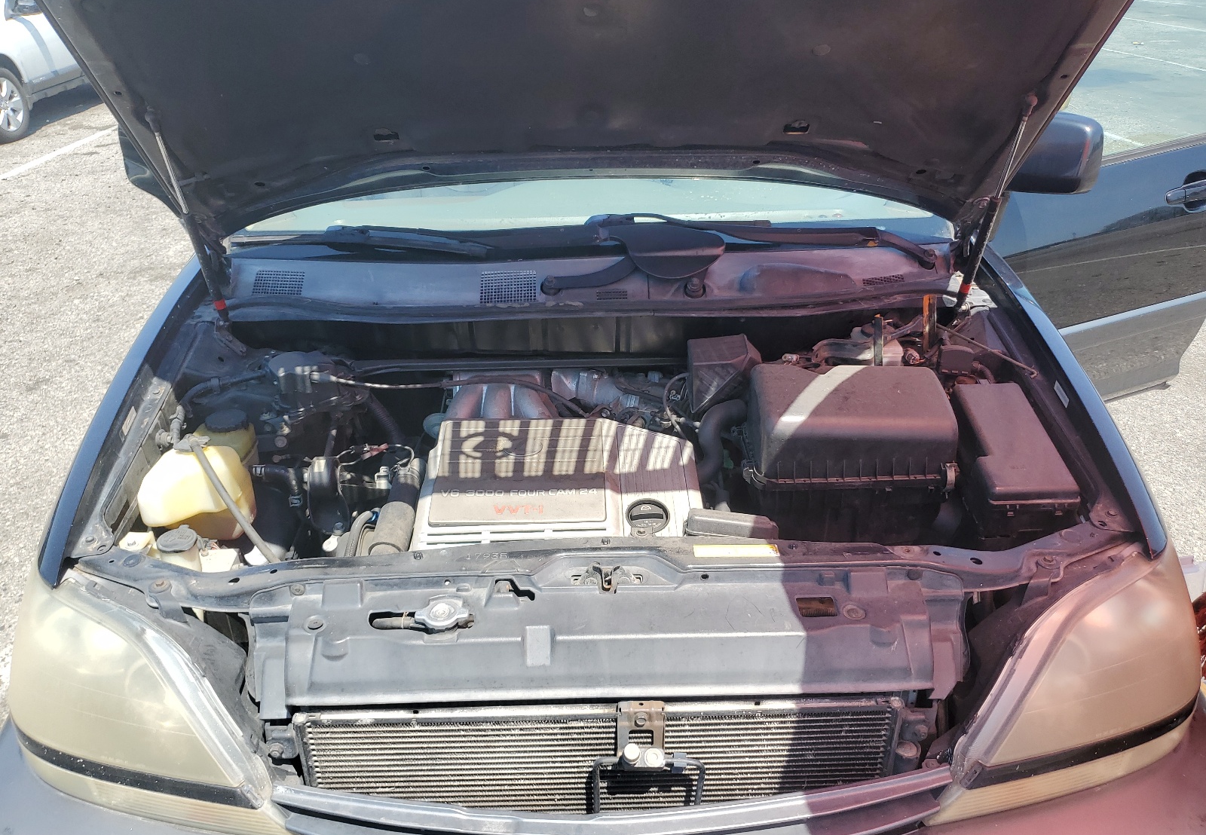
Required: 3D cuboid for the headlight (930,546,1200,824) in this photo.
[{"bbox_3d":[0.648,0.354,1.311,0.430,0.280,0.330,-7,28,-10],"label":"headlight"}]

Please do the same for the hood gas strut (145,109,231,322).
[{"bbox_3d":[-0.733,-0.342,1.615,0.025,0.438,0.025,0,46,-1],"label":"hood gas strut"}]

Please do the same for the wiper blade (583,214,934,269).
[{"bbox_3d":[0.325,-0.362,1.820,0.710,0.070,0.100,-1,28,0],"label":"wiper blade"}]

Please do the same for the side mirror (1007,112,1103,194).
[{"bbox_3d":[1.052,-0.627,2.150,0.140,0.175,0.250,-19,33,-30],"label":"side mirror"}]

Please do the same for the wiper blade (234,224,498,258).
[{"bbox_3d":[-0.500,-0.359,1.840,0.540,0.050,0.060,-1,28,0],"label":"wiper blade"}]

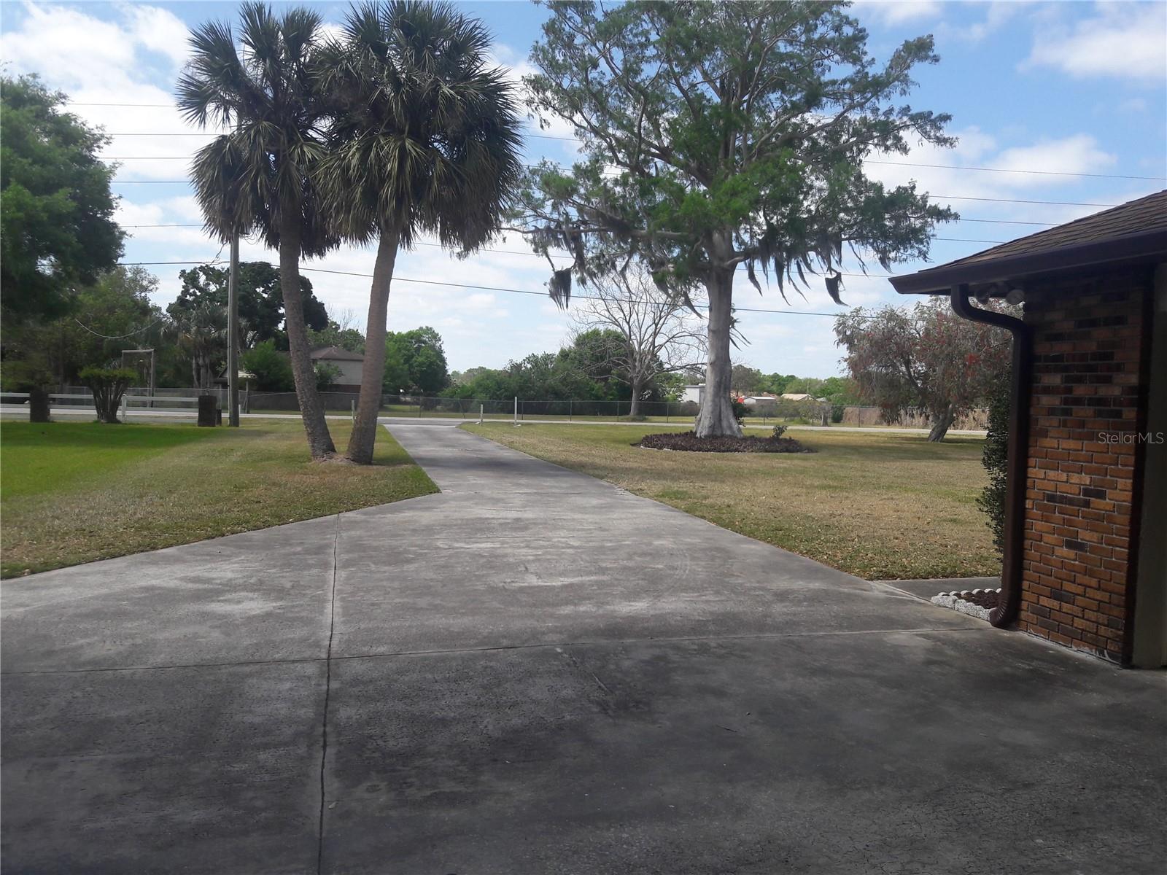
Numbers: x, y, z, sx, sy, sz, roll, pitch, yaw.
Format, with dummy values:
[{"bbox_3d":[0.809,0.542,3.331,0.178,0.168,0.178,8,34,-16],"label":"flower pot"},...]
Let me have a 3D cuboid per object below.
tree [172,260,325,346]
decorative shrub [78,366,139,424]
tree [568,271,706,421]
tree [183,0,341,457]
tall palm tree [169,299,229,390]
[{"bbox_3d":[-30.256,-9.560,85.709,14.240,12.660,14.240,1,3,0],"label":"tree"},{"bbox_3d":[-18.592,-1.676,36.948,2.390,2.250,2.390,1,3,0],"label":"decorative shrub"},{"bbox_3d":[3.974,-6.986,69.748,9.900,10.950,9.900,1,3,0],"label":"tree"},{"bbox_3d":[-7.105,-4.530,20.870,3.750,9.990,3.750,1,3,0],"label":"tree"},{"bbox_3d":[-27.010,-5.928,66.824,4.390,7.660,4.390,1,3,0],"label":"tall palm tree"}]

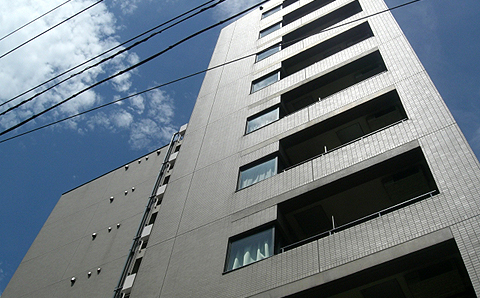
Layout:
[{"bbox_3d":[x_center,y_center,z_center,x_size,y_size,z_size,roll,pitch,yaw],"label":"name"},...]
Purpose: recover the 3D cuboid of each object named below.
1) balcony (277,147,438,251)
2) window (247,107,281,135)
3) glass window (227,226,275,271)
[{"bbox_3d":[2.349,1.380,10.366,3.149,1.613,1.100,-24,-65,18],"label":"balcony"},{"bbox_3d":[0.700,-0.821,15.399,1.066,0.960,0.100,-24,-65,18],"label":"window"},{"bbox_3d":[0.238,2.010,10.582,1.066,0.960,0.100,-24,-65,18],"label":"glass window"}]

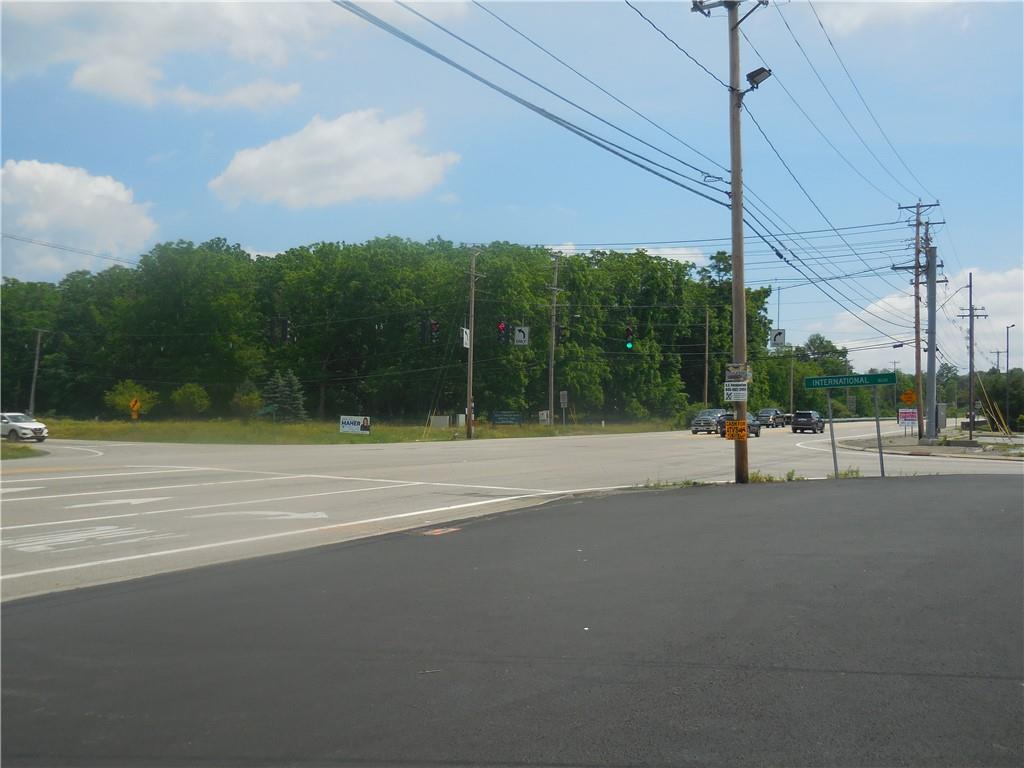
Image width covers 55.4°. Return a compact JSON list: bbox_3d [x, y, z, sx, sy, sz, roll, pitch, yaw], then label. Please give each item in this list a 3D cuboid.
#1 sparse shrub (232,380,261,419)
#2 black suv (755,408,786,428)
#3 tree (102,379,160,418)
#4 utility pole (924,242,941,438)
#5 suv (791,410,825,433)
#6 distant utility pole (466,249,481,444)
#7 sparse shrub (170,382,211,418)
[{"bbox_3d":[-25.740,1.654,95.000,3.100,4.000,3.000,0,-2,0],"label":"sparse shrub"},{"bbox_3d":[26.286,3.478,99.000,2.000,1.900,5.200,-1,-2,27],"label":"black suv"},{"bbox_3d":[-36.980,1.508,95.000,5.300,4.100,5.000,0,-2,0],"label":"tree"},{"bbox_3d":[20.030,-1.953,46.500,0.440,9.200,0.440,0,-2,0],"label":"utility pole"},{"bbox_3d":[23.691,3.052,78.000,1.930,1.750,4.800,-1,-2,27],"label":"suv"},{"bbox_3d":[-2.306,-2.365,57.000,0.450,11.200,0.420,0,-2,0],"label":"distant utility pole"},{"bbox_3d":[-31.238,1.703,95.000,3.900,3.800,3.800,0,-2,0],"label":"sparse shrub"}]

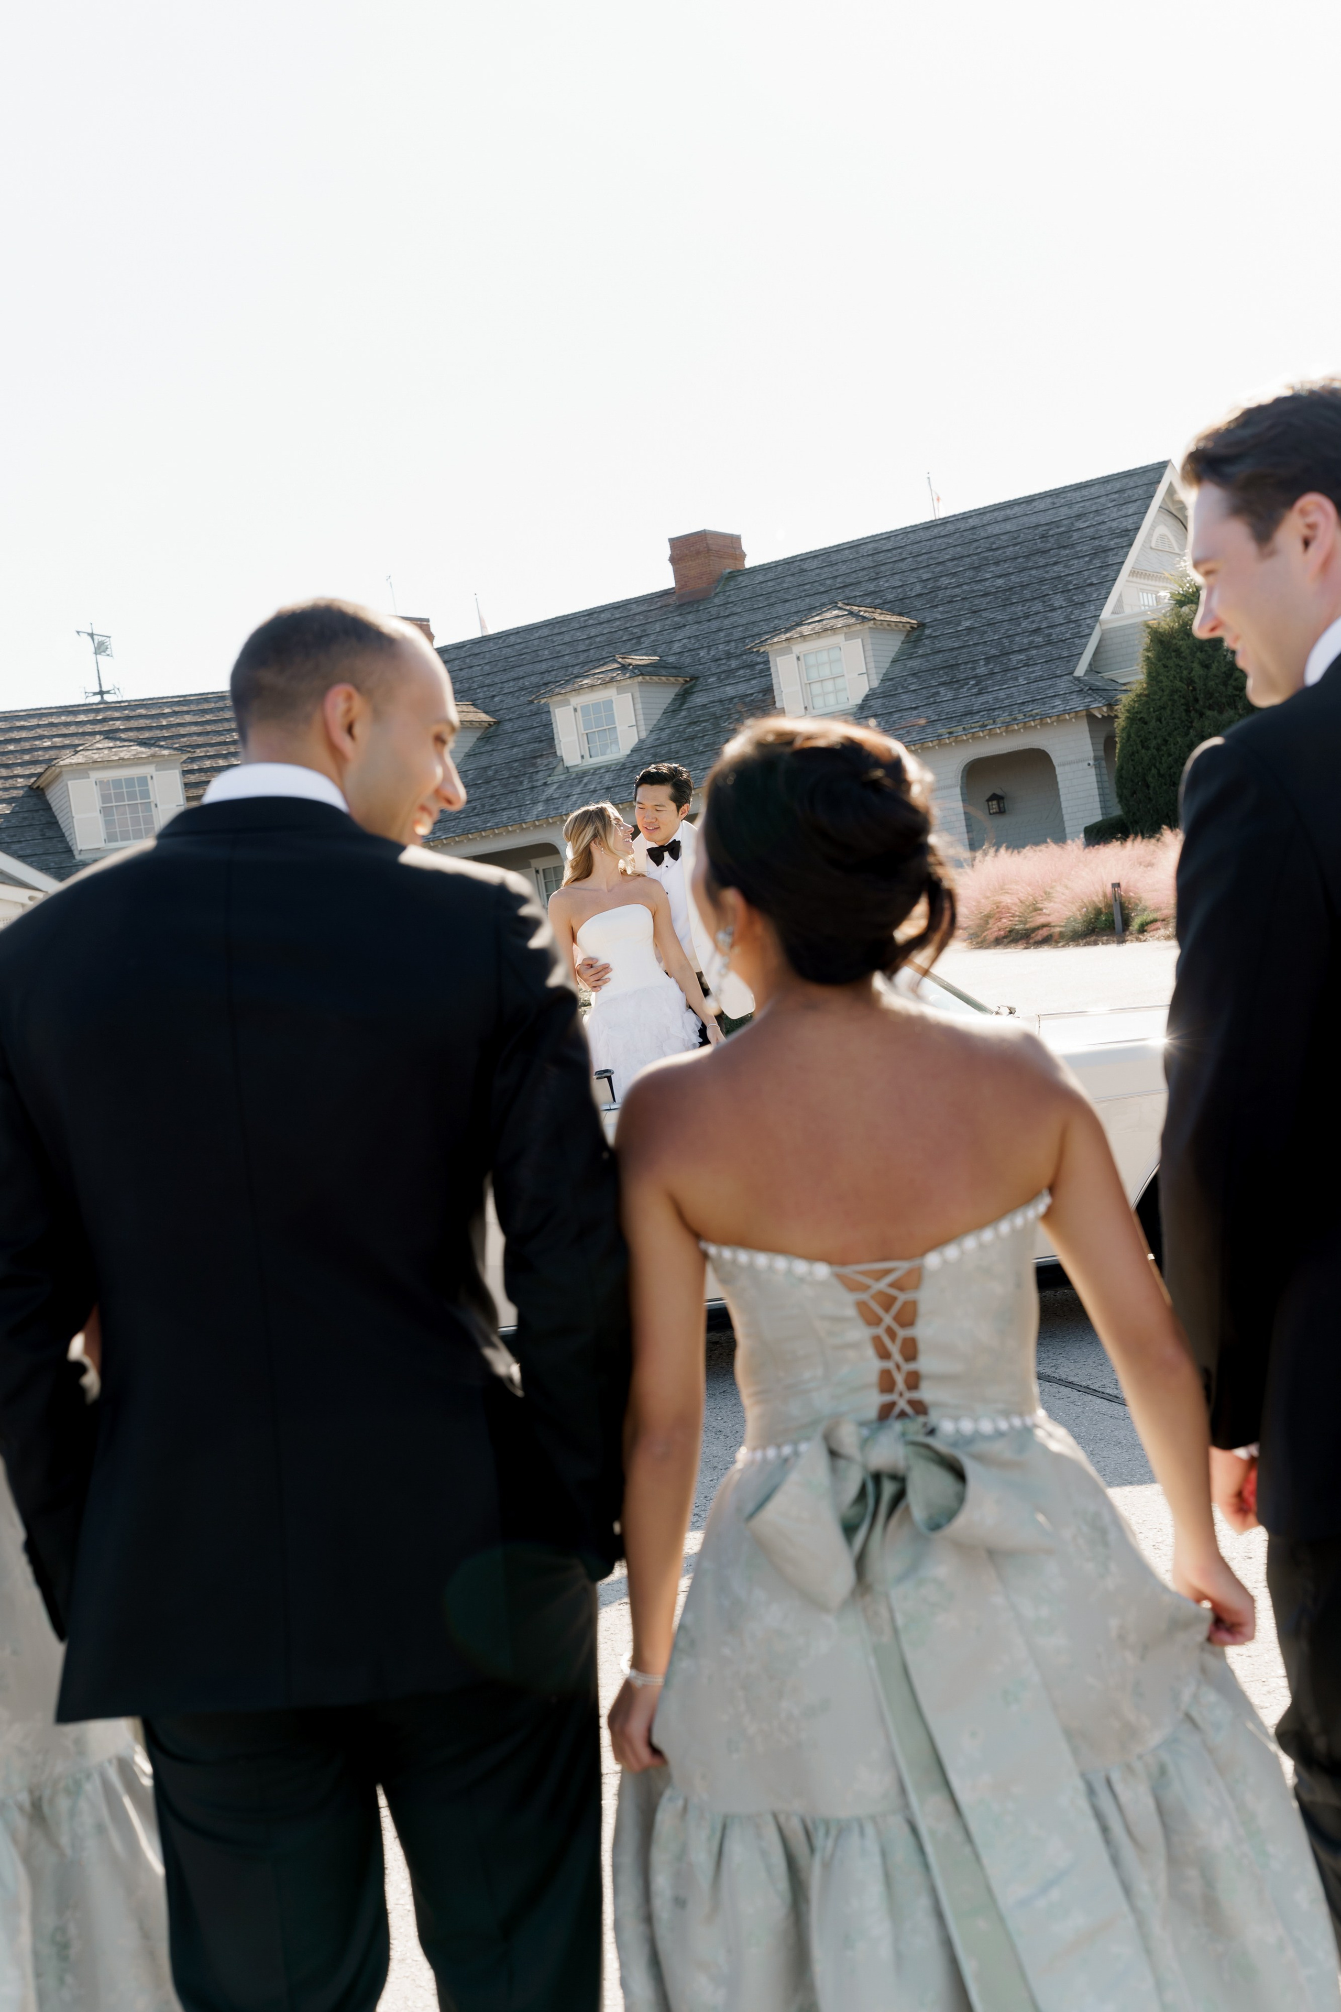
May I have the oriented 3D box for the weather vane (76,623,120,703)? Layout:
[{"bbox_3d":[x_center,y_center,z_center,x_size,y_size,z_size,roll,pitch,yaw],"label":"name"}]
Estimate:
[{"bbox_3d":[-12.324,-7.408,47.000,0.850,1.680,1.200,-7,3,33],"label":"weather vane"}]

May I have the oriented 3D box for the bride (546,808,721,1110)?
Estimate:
[{"bbox_3d":[-0.077,0.166,6.984,0.570,1.640,0.480,-9,2,-6],"label":"bride"}]

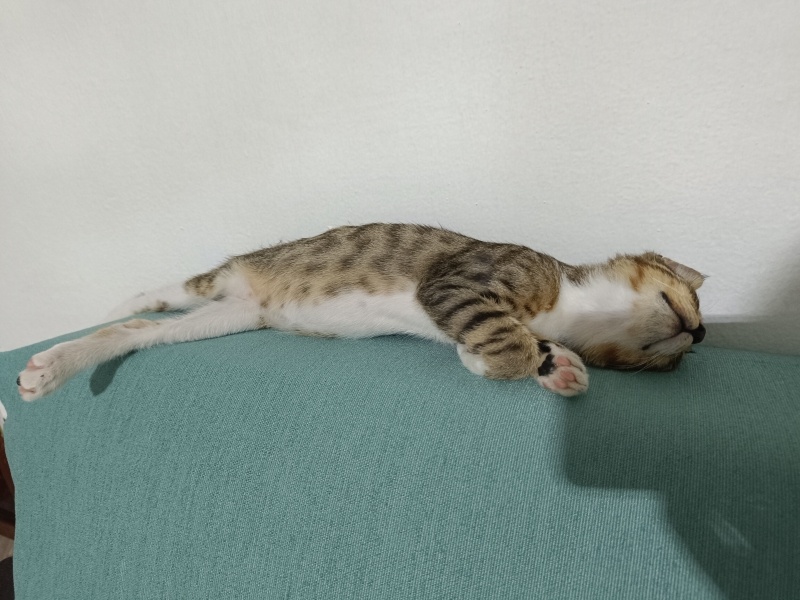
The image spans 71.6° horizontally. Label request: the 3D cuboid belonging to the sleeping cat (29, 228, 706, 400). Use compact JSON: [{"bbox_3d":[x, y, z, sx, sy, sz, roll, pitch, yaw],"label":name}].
[{"bbox_3d":[-0.022,0.004,0.450,0.535,0.120,0.140,0,15,0],"label":"sleeping cat"}]

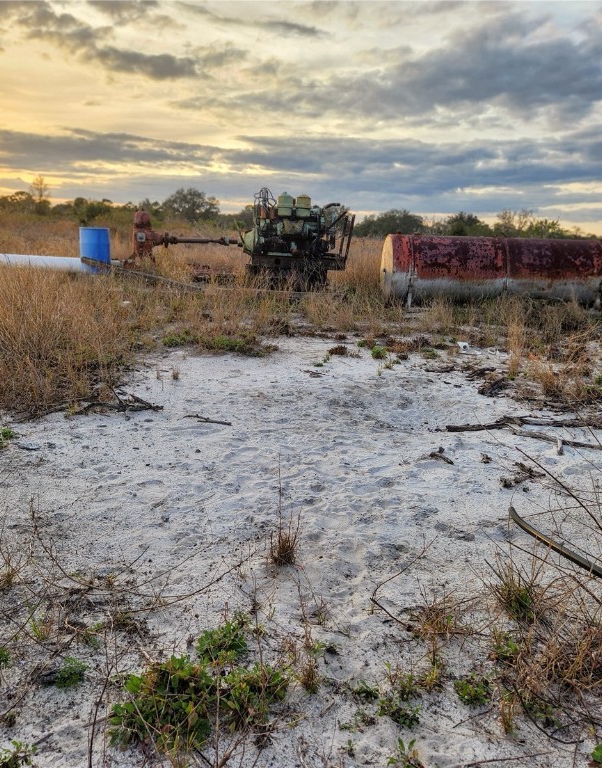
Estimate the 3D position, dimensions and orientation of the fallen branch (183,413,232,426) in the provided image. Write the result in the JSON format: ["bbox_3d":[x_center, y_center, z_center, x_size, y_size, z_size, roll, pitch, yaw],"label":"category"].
[{"bbox_3d":[-0.681,0.267,4.941,0.399,0.040,0.075,8,13,21],"label":"fallen branch"}]

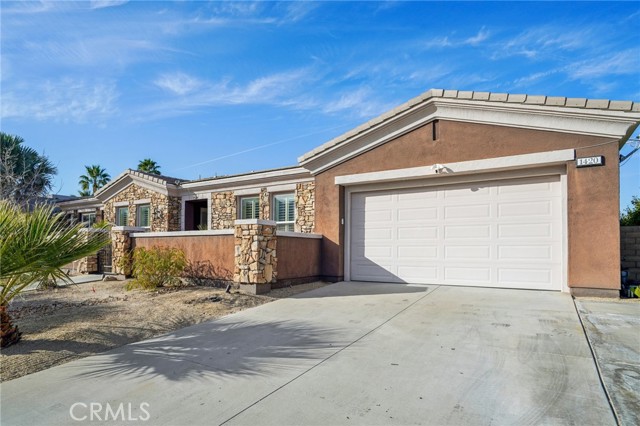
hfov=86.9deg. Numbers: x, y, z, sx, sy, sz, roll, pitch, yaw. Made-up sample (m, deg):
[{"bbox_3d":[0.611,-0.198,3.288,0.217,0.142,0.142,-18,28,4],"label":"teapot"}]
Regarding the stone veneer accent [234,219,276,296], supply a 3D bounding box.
[{"bbox_3d":[-1.427,0.967,7.557,0.640,1.580,0.640,-2,-5,31],"label":"stone veneer accent"}]

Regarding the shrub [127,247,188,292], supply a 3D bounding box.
[{"bbox_3d":[-4.068,1.369,8.400,1.220,1.030,1.080,-2,-5,31],"label":"shrub"}]

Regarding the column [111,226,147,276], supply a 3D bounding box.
[{"bbox_3d":[-5.785,1.217,10.228,0.640,1.546,0.640,-2,-5,31],"label":"column"}]

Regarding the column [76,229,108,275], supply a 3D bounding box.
[{"bbox_3d":[-7.566,1.297,11.305,0.640,1.490,0.640,-2,-5,31],"label":"column"}]

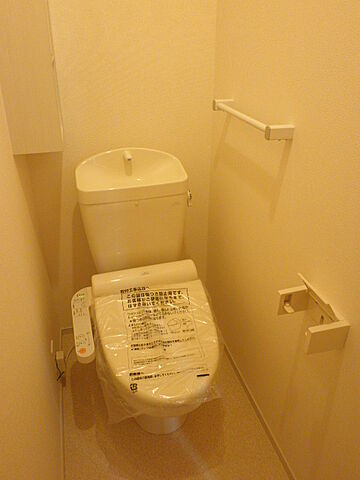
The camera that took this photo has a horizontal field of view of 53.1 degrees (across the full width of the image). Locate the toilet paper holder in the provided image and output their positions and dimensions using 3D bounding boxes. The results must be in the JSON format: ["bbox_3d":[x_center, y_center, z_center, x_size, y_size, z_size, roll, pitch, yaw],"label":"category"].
[{"bbox_3d":[0.322,0.178,0.889,0.102,0.116,0.156,-8,31,-14],"label":"toilet paper holder"}]

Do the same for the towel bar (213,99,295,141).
[{"bbox_3d":[0.208,-0.373,1.097,0.078,0.035,0.416,-8,31,-14],"label":"towel bar"}]

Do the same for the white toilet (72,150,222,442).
[{"bbox_3d":[-0.141,0.239,1.300,0.483,0.930,0.815,-8,31,-14],"label":"white toilet"}]

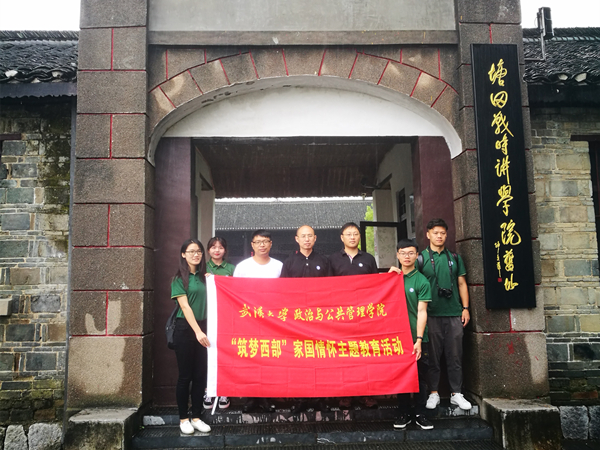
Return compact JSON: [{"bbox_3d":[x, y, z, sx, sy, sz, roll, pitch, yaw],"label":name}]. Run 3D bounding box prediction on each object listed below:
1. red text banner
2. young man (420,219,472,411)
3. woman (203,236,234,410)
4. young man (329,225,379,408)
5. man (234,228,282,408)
[{"bbox_3d":[0.112,0.948,4.088,1.830,1.062,0.090,-1,-6,-2],"label":"red text banner"},{"bbox_3d":[1.379,0.816,4.479,0.480,1.760,0.350,-1,-6,6],"label":"young man"},{"bbox_3d":[-0.782,0.922,4.567,0.420,1.624,0.290,0,-6,-6],"label":"woman"},{"bbox_3d":[0.508,0.842,4.549,0.480,1.745,0.310,-1,-6,1],"label":"young man"},{"bbox_3d":[-0.403,0.877,4.489,0.480,1.686,0.310,-1,-6,-2],"label":"man"}]

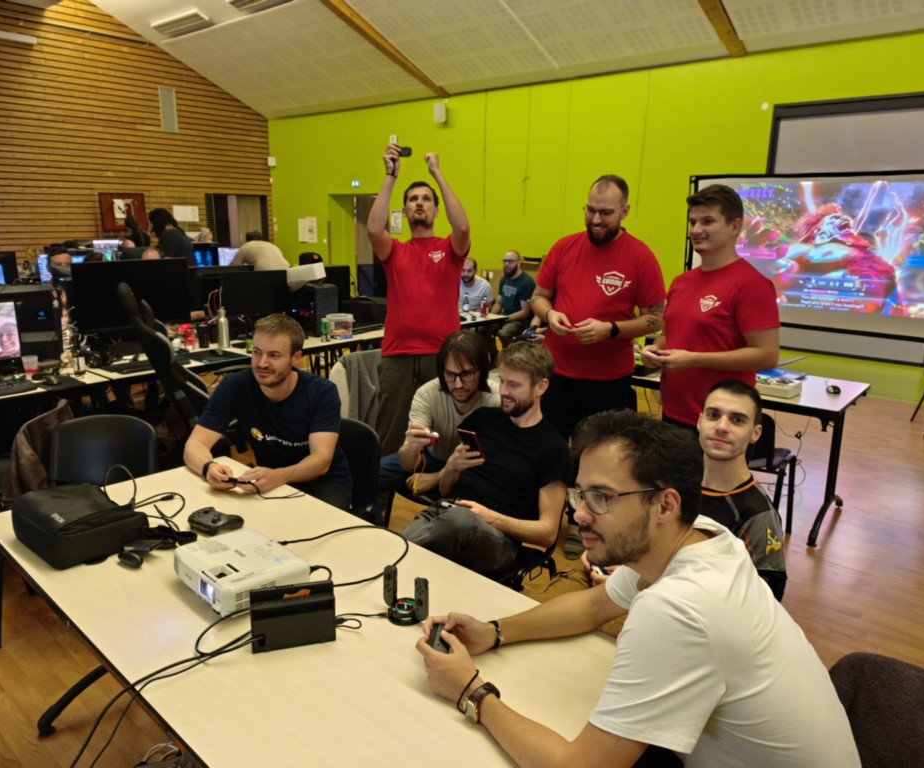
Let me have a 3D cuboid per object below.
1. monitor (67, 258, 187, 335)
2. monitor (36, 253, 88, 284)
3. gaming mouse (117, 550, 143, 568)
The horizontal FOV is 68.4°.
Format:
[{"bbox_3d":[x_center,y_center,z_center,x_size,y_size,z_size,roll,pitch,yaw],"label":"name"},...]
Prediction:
[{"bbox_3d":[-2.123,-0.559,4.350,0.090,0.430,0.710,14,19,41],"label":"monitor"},{"bbox_3d":[-4.033,-1.103,6.976,0.190,0.490,0.540,13,18,39],"label":"monitor"},{"bbox_3d":[-0.914,0.474,1.873,0.082,0.031,0.053,7,15,23],"label":"gaming mouse"}]

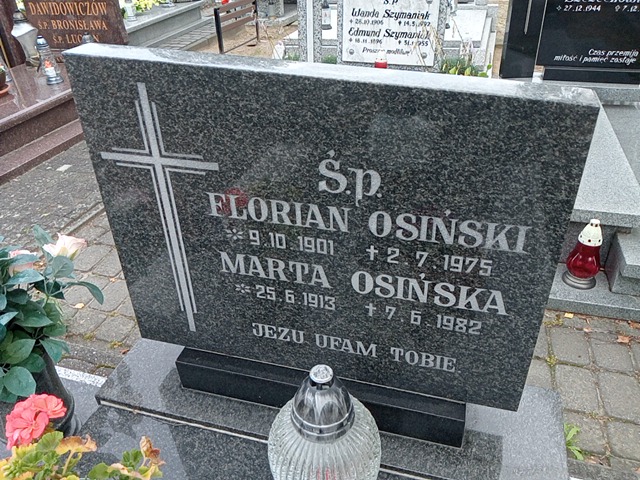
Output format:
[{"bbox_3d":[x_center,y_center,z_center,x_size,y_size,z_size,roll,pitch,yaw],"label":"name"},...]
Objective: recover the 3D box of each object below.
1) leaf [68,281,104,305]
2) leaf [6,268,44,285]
[{"bbox_3d":[-0.459,0.103,1.018,0.068,0.030,0.037,-18,36,-25],"label":"leaf"},{"bbox_3d":[-0.585,0.072,1.024,0.074,0.018,0.040,-22,38,-29],"label":"leaf"}]

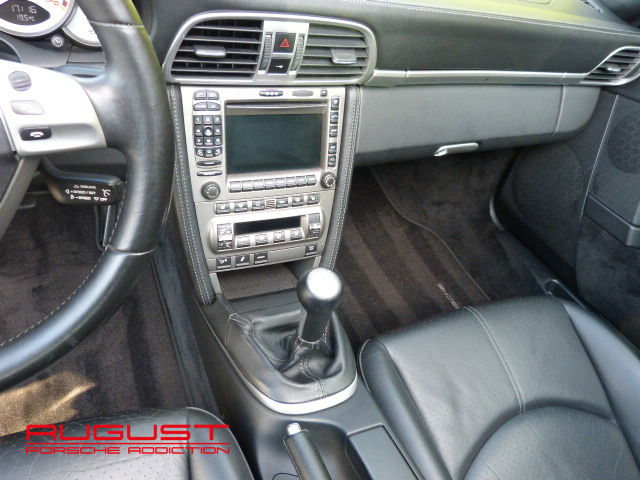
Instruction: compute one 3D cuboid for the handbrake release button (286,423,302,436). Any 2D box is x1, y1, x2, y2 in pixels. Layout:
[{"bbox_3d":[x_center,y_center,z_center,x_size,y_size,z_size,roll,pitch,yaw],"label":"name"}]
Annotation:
[{"bbox_3d":[-0.028,0.205,0.500,0.014,0.014,0.012,-7,35,-22],"label":"handbrake release button"}]

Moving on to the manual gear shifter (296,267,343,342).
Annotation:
[{"bbox_3d":[-0.001,0.079,0.522,0.049,0.092,0.049,4,27,-2],"label":"manual gear shifter"}]

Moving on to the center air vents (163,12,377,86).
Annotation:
[{"bbox_3d":[-0.047,-0.215,0.532,0.260,0.077,0.040,-8,39,-23],"label":"center air vents"}]

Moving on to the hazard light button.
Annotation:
[{"bbox_3d":[-0.041,-0.222,0.520,0.024,0.024,0.010,-8,39,-23],"label":"hazard light button"}]

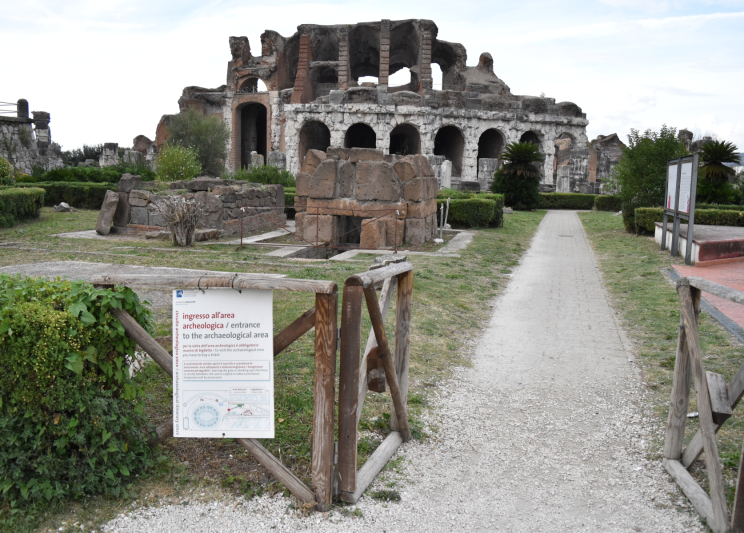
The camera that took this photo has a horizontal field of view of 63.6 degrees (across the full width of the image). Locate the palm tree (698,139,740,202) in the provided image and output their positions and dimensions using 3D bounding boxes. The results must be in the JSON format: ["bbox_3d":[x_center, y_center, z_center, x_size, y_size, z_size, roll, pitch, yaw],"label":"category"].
[{"bbox_3d":[17.960,-4.703,31.000,2.400,3.800,2.400,6,10,30],"label":"palm tree"}]

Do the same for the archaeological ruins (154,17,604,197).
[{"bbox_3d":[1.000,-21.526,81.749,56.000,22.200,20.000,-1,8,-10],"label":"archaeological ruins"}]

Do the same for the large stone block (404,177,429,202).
[{"bbox_3d":[1.065,-1.896,14.835,0.415,0.580,0.700,3,9,11],"label":"large stone block"}]

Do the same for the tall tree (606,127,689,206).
[{"bbox_3d":[9.741,-3.252,21.253,2.750,3.450,2.700,3,9,20],"label":"tall tree"}]

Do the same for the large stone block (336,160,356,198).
[{"bbox_3d":[-0.648,-2.168,14.950,0.460,0.930,0.450,3,9,14],"label":"large stone block"}]

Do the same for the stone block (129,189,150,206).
[{"bbox_3d":[-6.661,-2.021,17.631,0.749,0.490,0.500,3,9,18],"label":"stone block"}]

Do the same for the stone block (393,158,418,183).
[{"bbox_3d":[0.860,-2.393,14.950,0.580,0.560,0.520,3,9,14],"label":"stone block"}]

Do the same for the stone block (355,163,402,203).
[{"bbox_3d":[0.307,-1.989,14.249,1.183,0.889,0.600,4,9,27],"label":"stone block"}]

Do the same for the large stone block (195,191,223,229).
[{"bbox_3d":[-4.255,-1.526,16.141,0.835,0.992,0.500,3,9,12],"label":"large stone block"}]

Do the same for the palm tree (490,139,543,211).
[{"bbox_3d":[7.507,-4.716,30.943,2.750,3.600,2.700,2,9,16],"label":"palm tree"}]

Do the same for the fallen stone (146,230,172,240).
[{"bbox_3d":[-5.155,-0.745,14.550,0.640,0.190,0.380,4,9,18],"label":"fallen stone"}]

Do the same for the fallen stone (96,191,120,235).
[{"bbox_3d":[-6.845,-1.404,15.600,0.380,1.120,0.360,13,2,-16],"label":"fallen stone"}]

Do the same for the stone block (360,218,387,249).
[{"bbox_3d":[0.174,-0.799,14.434,0.675,0.699,0.600,4,9,27],"label":"stone block"}]

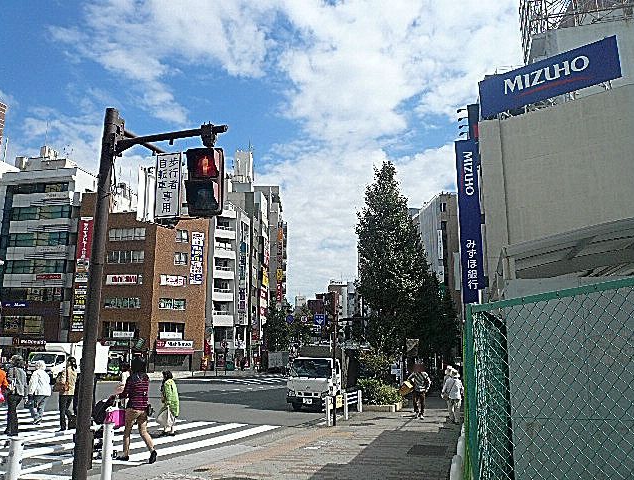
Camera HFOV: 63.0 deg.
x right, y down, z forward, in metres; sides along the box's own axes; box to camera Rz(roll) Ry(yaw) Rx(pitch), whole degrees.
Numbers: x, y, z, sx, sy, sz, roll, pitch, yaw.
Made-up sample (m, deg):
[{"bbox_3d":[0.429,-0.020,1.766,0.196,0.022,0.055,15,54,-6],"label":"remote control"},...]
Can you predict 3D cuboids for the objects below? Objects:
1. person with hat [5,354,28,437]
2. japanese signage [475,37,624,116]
[{"bbox_3d":[-6.554,3.382,11.291,0.420,1.685,0.500,-12,-17,41],"label":"person with hat"},{"bbox_3d":[9.210,-6.470,21.000,5.400,1.720,0.300,-11,-16,40],"label":"japanese signage"}]

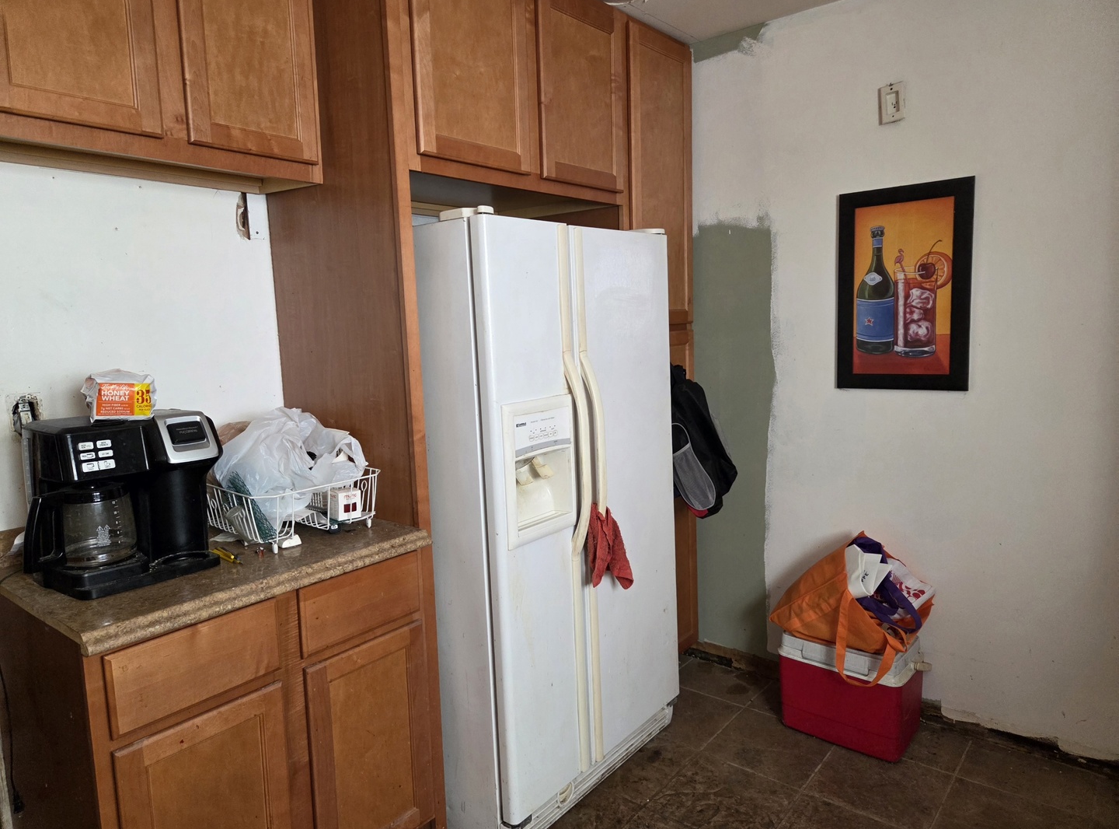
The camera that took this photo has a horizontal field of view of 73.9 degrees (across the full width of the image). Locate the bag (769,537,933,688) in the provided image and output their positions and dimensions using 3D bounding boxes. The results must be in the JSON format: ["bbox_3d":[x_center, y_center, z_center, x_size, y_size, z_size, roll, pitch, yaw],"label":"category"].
[{"bbox_3d":[0.992,0.621,2.543,0.480,0.405,0.330,3,9,39],"label":"bag"}]

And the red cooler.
[{"bbox_3d":[1.010,0.923,2.582,0.395,0.335,0.290,3,9,39],"label":"red cooler"}]

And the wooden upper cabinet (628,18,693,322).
[{"bbox_3d":[0.187,-0.888,2.966,0.560,1.080,0.450,3,9,39],"label":"wooden upper cabinet"}]

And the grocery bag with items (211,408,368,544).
[{"bbox_3d":[-0.730,0.134,2.026,0.300,0.293,0.295,3,9,39],"label":"grocery bag with items"}]

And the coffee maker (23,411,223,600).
[{"bbox_3d":[-0.967,0.185,1.651,0.265,0.343,0.290,3,9,39],"label":"coffee maker"}]

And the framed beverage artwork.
[{"bbox_3d":[1.161,-0.422,2.522,0.424,0.682,0.022,3,9,39],"label":"framed beverage artwork"}]

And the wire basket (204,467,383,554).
[{"bbox_3d":[-0.738,0.234,2.031,0.410,0.135,0.370,3,9,39],"label":"wire basket"}]

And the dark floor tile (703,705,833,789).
[{"bbox_3d":[0.718,1.117,2.510,0.338,0.010,0.357,3,9,39],"label":"dark floor tile"}]

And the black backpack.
[{"bbox_3d":[0.480,0.091,2.778,0.230,0.530,0.290,-12,-1,40],"label":"black backpack"}]

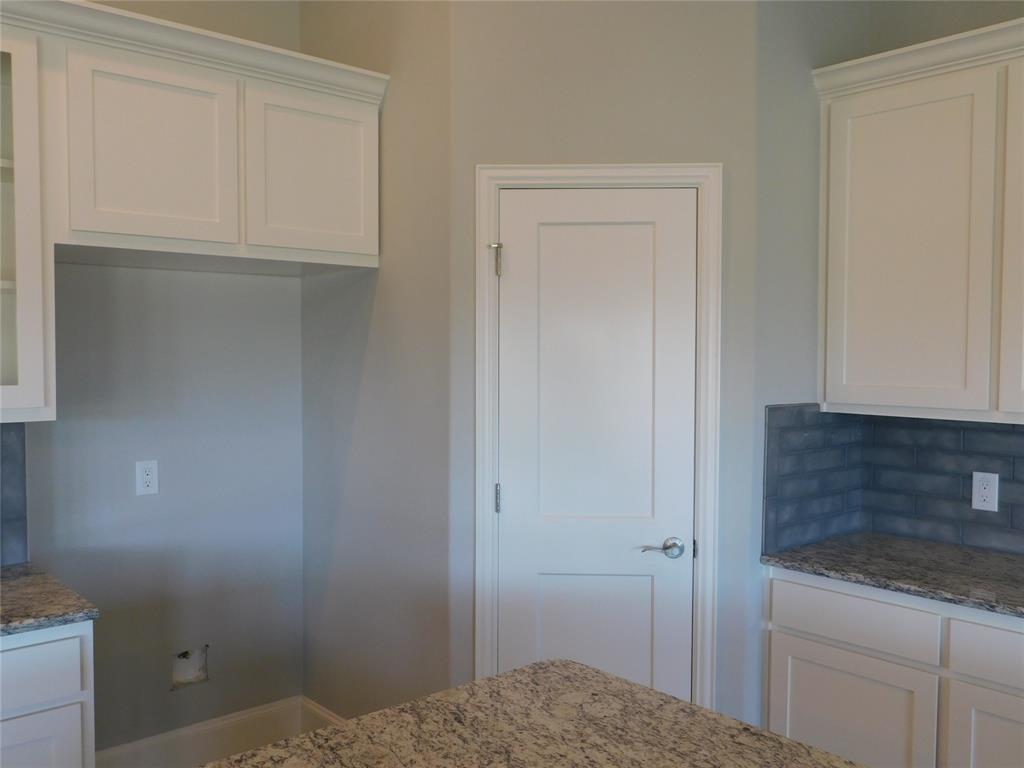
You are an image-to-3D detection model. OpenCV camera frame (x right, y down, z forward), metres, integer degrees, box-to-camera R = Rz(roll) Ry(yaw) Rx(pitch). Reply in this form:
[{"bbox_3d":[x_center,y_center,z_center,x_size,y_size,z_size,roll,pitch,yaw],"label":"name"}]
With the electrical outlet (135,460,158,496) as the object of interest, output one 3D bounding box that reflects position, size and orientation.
[{"bbox_3d":[-1.284,0.333,3.130,0.074,0.117,0.010,-2,3,-41],"label":"electrical outlet"}]

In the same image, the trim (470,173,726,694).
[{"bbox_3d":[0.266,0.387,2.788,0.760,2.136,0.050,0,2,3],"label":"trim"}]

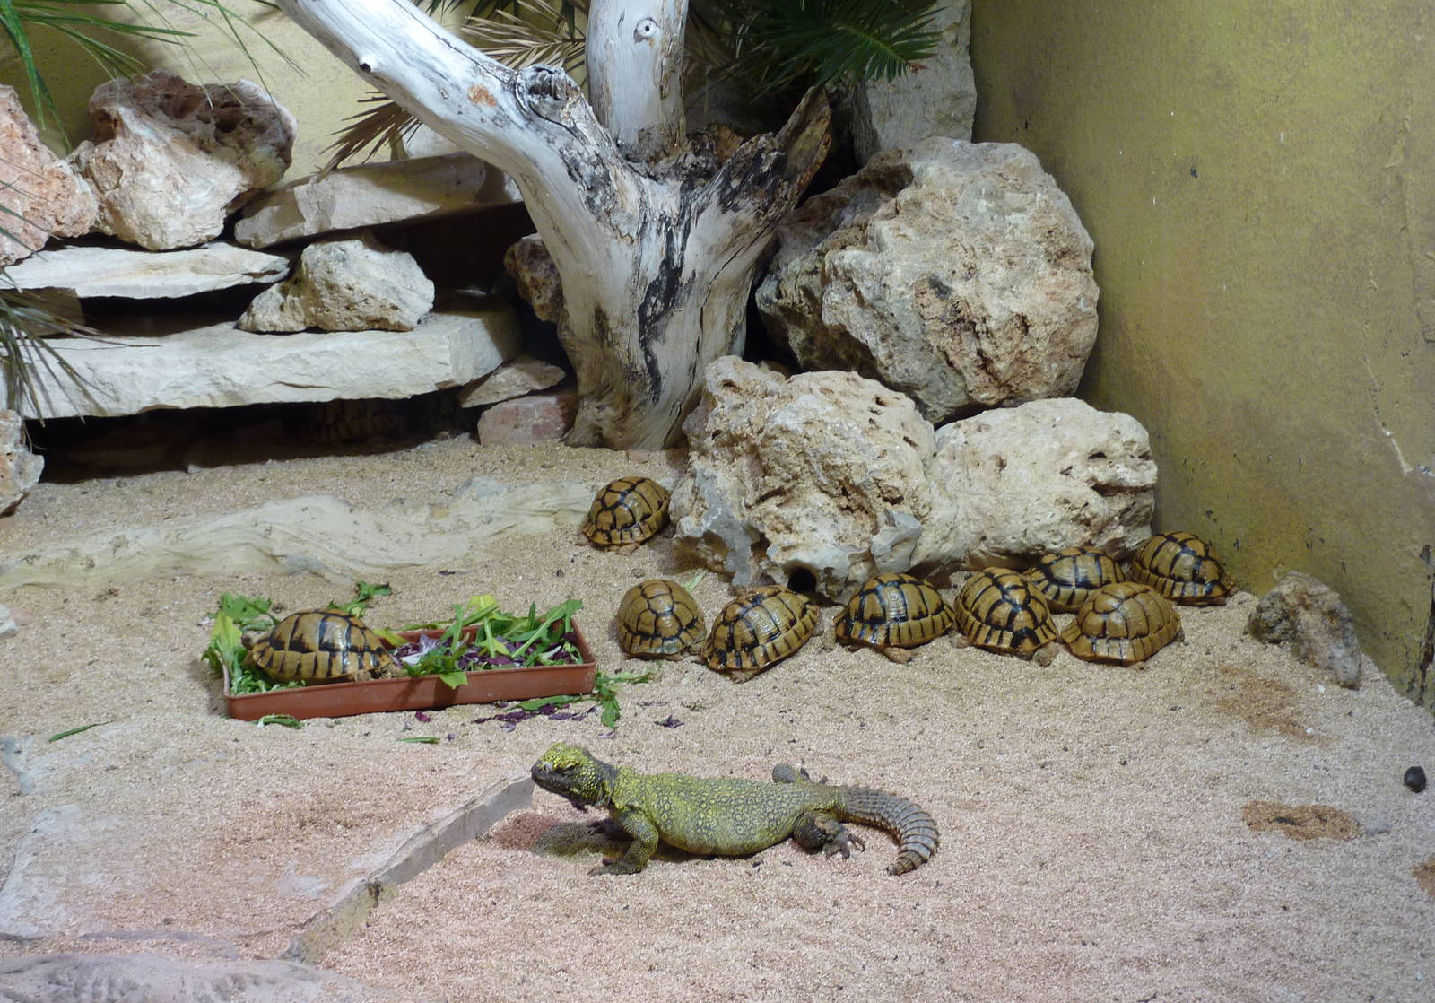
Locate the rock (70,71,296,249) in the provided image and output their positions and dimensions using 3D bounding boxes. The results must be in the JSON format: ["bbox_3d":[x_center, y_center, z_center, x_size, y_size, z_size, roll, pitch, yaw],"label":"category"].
[{"bbox_3d":[-0.714,-0.459,2.341,0.280,0.225,0.220,0,15,0],"label":"rock"}]

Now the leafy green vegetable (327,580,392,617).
[{"bbox_3d":[-0.361,0.098,1.755,0.063,0.022,0.080,0,15,0],"label":"leafy green vegetable"}]

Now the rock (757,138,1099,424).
[{"bbox_3d":[0.244,-0.264,2.080,0.395,0.330,0.300,0,15,0],"label":"rock"}]

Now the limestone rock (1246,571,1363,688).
[{"bbox_3d":[0.527,0.118,1.580,0.080,0.080,0.120,-6,16,-21],"label":"limestone rock"}]

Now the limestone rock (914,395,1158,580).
[{"bbox_3d":[0.341,-0.018,1.900,0.260,0.175,0.200,0,15,0],"label":"limestone rock"}]

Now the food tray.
[{"bbox_3d":[-0.274,0.150,1.550,0.313,0.028,0.118,-4,15,-14],"label":"food tray"}]

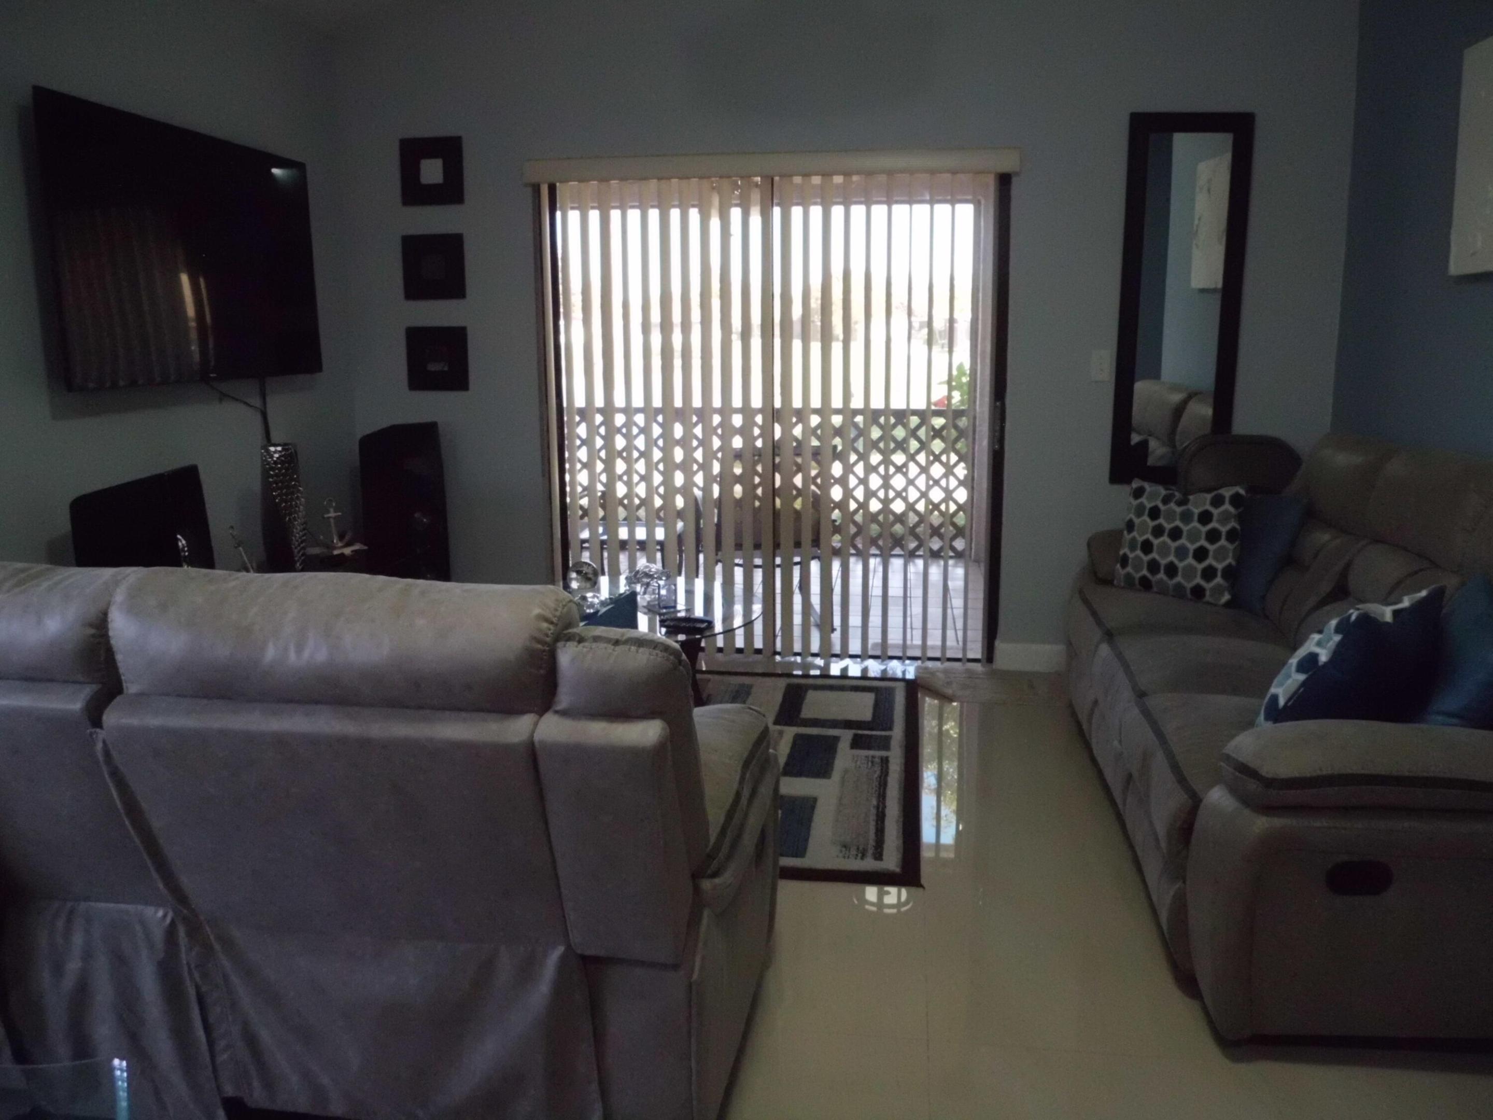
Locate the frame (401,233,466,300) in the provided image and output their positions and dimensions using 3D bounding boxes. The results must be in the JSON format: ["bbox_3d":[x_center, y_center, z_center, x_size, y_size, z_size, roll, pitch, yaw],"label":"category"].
[{"bbox_3d":[-1.238,-1.163,4.463,0.256,0.248,0.025,1,11,8],"label":"frame"}]

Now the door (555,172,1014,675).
[{"bbox_3d":[0.084,-0.510,4.346,1.703,1.893,0.090,1,11,8],"label":"door"}]

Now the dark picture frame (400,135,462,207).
[{"bbox_3d":[-1.224,-1.517,4.389,0.252,0.249,0.025,1,11,8],"label":"dark picture frame"}]

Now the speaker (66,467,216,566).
[{"bbox_3d":[-1.582,0.243,3.025,0.305,0.985,0.200,-2,12,-10],"label":"speaker"}]

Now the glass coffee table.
[{"bbox_3d":[-0.428,0.371,3.695,0.970,0.450,0.970,1,11,8],"label":"glass coffee table"}]

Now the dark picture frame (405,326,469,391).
[{"bbox_3d":[-1.243,-0.811,4.535,0.254,0.252,0.025,1,11,8],"label":"dark picture frame"}]

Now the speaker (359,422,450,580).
[{"bbox_3d":[-1.363,-0.057,4.510,0.305,0.985,0.200,10,16,43],"label":"speaker"}]

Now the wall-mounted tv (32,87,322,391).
[{"bbox_3d":[-1.708,-0.940,3.502,0.055,0.749,1.306,1,11,8],"label":"wall-mounted tv"}]

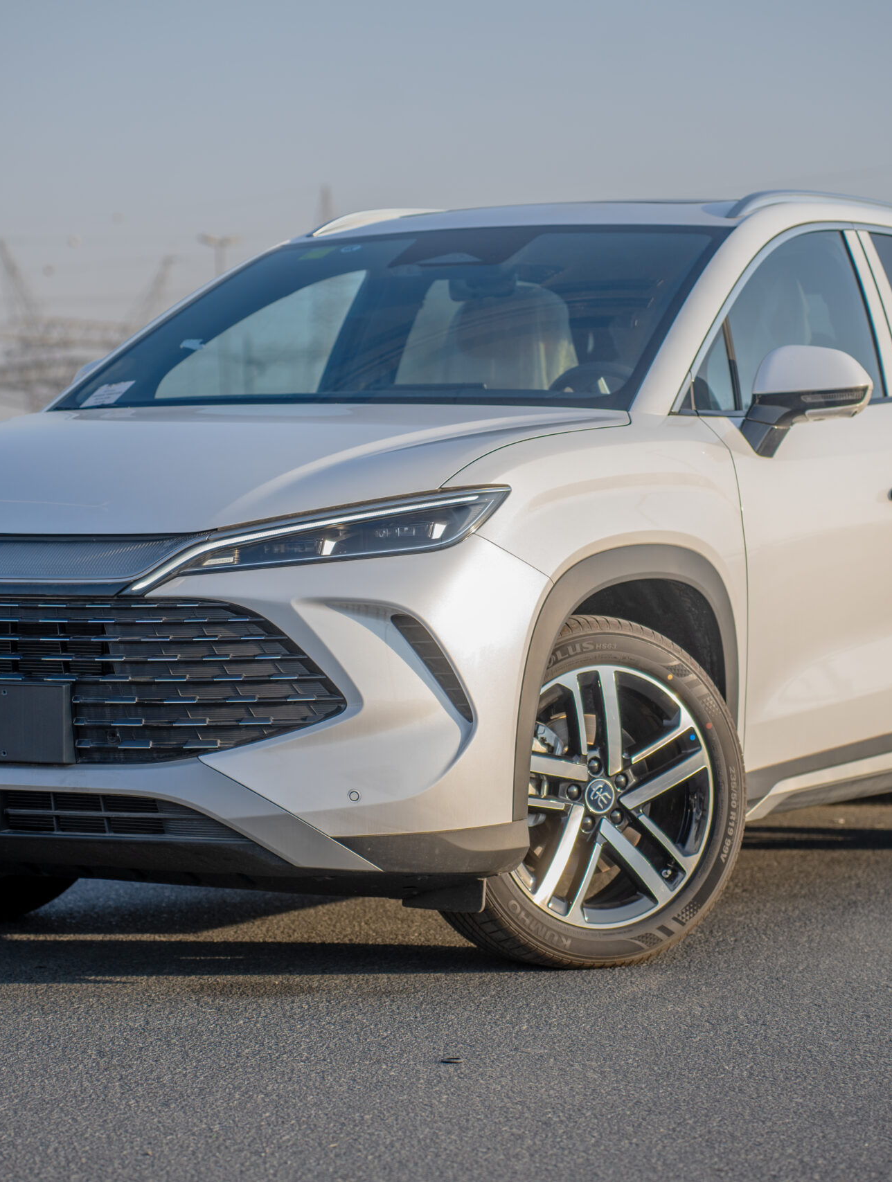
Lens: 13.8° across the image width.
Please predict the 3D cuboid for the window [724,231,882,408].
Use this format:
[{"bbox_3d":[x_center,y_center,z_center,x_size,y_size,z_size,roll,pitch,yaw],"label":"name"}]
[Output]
[{"bbox_3d":[0.801,-0.633,8.515,0.060,0.499,0.940,-30,-14,29],"label":"window"}]

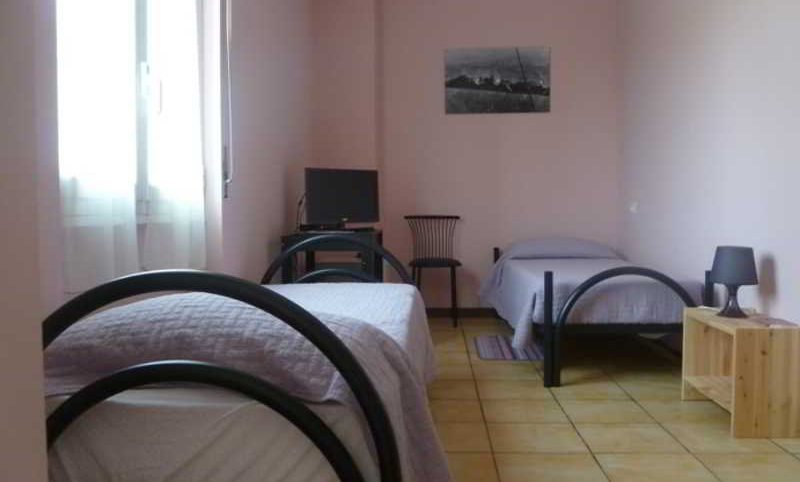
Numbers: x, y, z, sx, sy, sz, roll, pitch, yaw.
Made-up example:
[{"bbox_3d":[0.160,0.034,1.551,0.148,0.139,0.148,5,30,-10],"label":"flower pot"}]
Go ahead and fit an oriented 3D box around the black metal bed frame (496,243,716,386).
[{"bbox_3d":[1.156,0.369,4.142,0.832,0.584,2.030,-1,3,3],"label":"black metal bed frame"}]

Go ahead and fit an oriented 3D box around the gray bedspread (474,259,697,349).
[{"bbox_3d":[1.071,0.346,4.084,0.995,0.386,1.847,-1,3,3],"label":"gray bedspread"}]

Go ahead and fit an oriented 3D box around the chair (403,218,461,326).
[{"bbox_3d":[0.262,0.220,5.024,0.447,0.842,0.467,-1,3,3],"label":"chair"}]

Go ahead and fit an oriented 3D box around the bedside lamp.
[{"bbox_3d":[1.359,0.164,2.647,0.188,0.286,0.188,-1,3,3],"label":"bedside lamp"}]

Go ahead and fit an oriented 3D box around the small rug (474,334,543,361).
[{"bbox_3d":[0.710,0.670,4.108,0.467,0.012,0.690,-1,3,3],"label":"small rug"}]

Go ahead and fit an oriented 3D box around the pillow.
[{"bbox_3d":[1.193,0.053,4.929,0.812,0.162,0.426,-1,3,3],"label":"pillow"}]

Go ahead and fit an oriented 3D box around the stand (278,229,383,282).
[{"bbox_3d":[-0.373,0.335,3.881,0.548,0.766,0.528,-1,3,3],"label":"stand"}]

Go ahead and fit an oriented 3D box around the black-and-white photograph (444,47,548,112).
[{"bbox_3d":[0.785,-1.284,5.167,0.832,0.518,0.025,-1,3,3],"label":"black-and-white photograph"}]

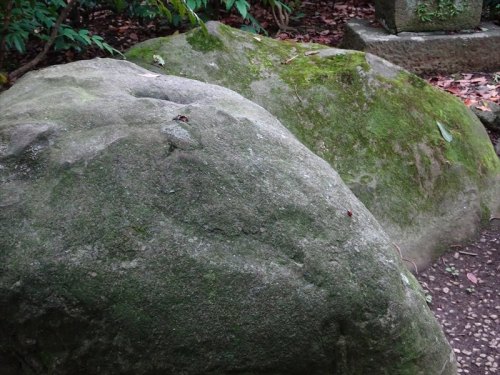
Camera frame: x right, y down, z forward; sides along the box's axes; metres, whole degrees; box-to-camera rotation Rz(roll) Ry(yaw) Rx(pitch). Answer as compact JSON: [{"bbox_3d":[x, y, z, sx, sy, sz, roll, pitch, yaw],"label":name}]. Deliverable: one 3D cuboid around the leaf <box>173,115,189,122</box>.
[{"bbox_3d":[-0.201,-0.200,2.343,0.046,0.018,0.030,3,24,9],"label":"leaf"}]

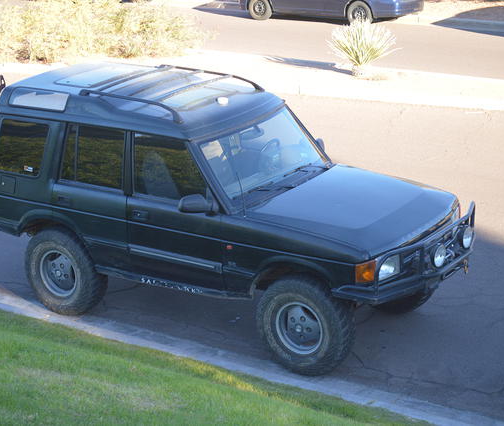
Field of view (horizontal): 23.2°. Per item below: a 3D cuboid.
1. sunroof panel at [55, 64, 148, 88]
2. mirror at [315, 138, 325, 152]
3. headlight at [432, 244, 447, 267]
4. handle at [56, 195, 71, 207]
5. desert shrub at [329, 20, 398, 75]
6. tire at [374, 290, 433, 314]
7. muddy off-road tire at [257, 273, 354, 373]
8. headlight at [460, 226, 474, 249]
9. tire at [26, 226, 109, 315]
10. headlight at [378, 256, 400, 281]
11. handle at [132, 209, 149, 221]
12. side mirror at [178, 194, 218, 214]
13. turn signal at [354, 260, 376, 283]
[{"bbox_3d":[-1.379,-1.258,11.262,0.470,0.050,0.860,10,21,32],"label":"sunroof panel"},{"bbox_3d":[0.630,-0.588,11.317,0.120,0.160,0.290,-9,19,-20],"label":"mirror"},{"bbox_3d":[1.436,0.333,9.566,0.100,0.190,0.185,10,22,32],"label":"headlight"},{"bbox_3d":[-1.651,-0.110,10.749,0.155,0.075,0.040,10,22,32],"label":"handle"},{"bbox_3d":[1.945,-2.944,21.849,1.200,1.020,1.200,-1,18,0],"label":"desert shrub"},{"bbox_3d":[1.235,0.481,10.998,0.825,0.825,0.265,10,22,32],"label":"tire"},{"bbox_3d":[0.431,0.896,9.804,0.790,0.790,0.270,10,21,32],"label":"muddy off-road tire"},{"bbox_3d":[1.711,0.192,9.965,0.100,0.190,0.185,10,22,32],"label":"headlight"},{"bbox_3d":[-1.686,0.514,11.189,0.825,0.825,0.265,10,22,32],"label":"tire"},{"bbox_3d":[1.031,0.424,9.364,0.110,0.150,0.250,14,24,40],"label":"headlight"},{"bbox_3d":[-0.926,0.017,10.274,0.155,0.072,0.035,10,21,32],"label":"handle"},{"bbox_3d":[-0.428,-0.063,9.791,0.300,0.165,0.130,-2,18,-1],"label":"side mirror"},{"bbox_3d":[0.866,0.450,9.268,0.125,0.155,0.125,12,23,37],"label":"turn signal"}]

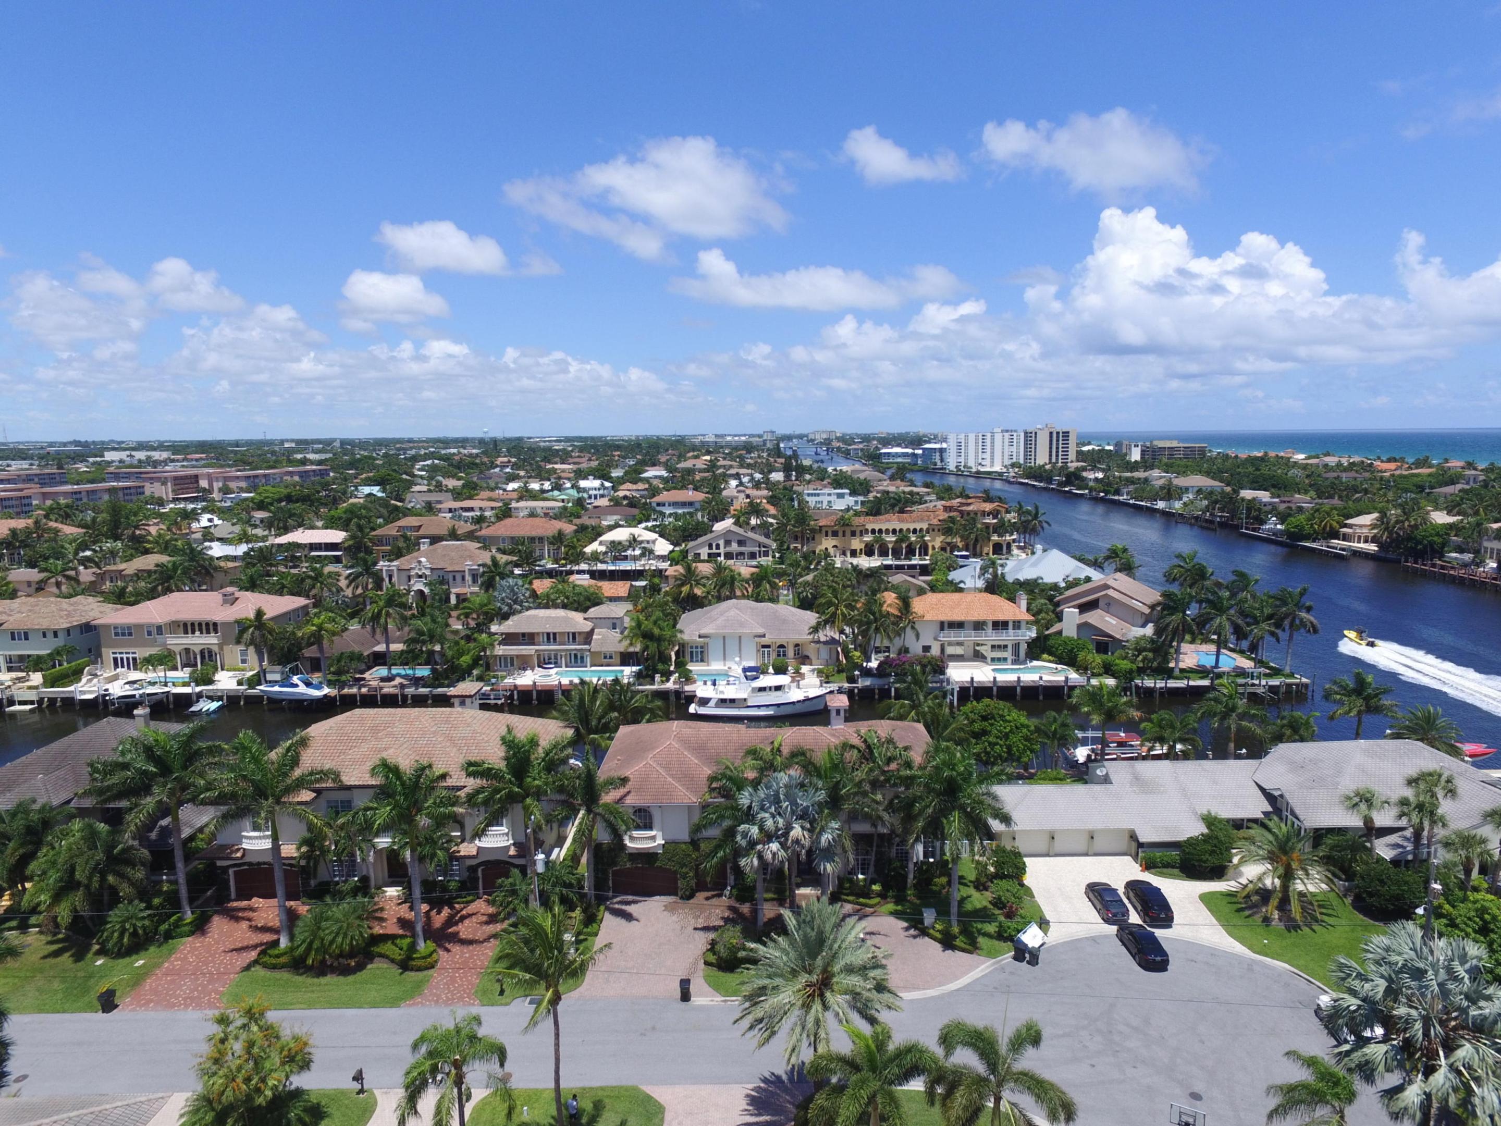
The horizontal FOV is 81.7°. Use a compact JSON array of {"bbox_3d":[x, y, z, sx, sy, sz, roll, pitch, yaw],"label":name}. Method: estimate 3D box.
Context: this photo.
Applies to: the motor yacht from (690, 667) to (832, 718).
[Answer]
[{"bbox_3d":[1.485,16.058,112.914,18.950,6.600,5.200,-1,9,-1],"label":"motor yacht"}]

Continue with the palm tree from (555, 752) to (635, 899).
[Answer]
[{"bbox_3d":[-11.378,19.238,62.989,5.930,11.650,5.750,0,9,0],"label":"palm tree"}]

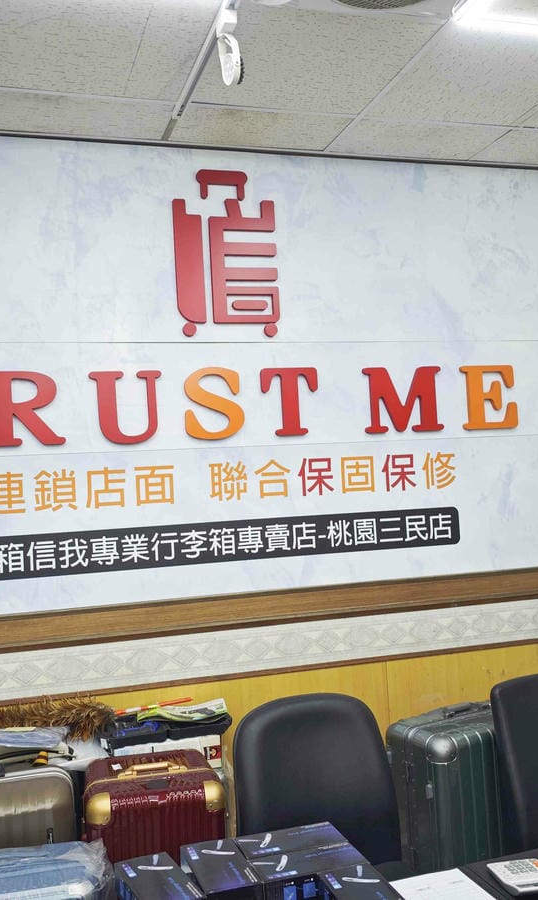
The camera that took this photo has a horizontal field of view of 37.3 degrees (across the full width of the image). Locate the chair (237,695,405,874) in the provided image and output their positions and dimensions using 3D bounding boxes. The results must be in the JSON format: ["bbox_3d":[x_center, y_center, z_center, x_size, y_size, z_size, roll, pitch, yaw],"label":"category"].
[{"bbox_3d":[0.158,1.125,1.965,0.560,0.910,0.640,-3,-2,-8],"label":"chair"}]

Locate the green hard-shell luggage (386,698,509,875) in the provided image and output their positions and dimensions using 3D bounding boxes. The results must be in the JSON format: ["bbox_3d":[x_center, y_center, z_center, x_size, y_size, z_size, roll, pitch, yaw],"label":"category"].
[{"bbox_3d":[0.641,1.183,2.364,0.525,0.770,0.255,-2,-2,-33],"label":"green hard-shell luggage"}]

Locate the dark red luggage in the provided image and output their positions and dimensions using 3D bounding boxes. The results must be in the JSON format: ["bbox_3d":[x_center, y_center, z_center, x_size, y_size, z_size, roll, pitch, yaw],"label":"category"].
[{"bbox_3d":[-0.328,1.297,2.410,0.425,0.645,0.265,-3,-2,-8],"label":"dark red luggage"}]

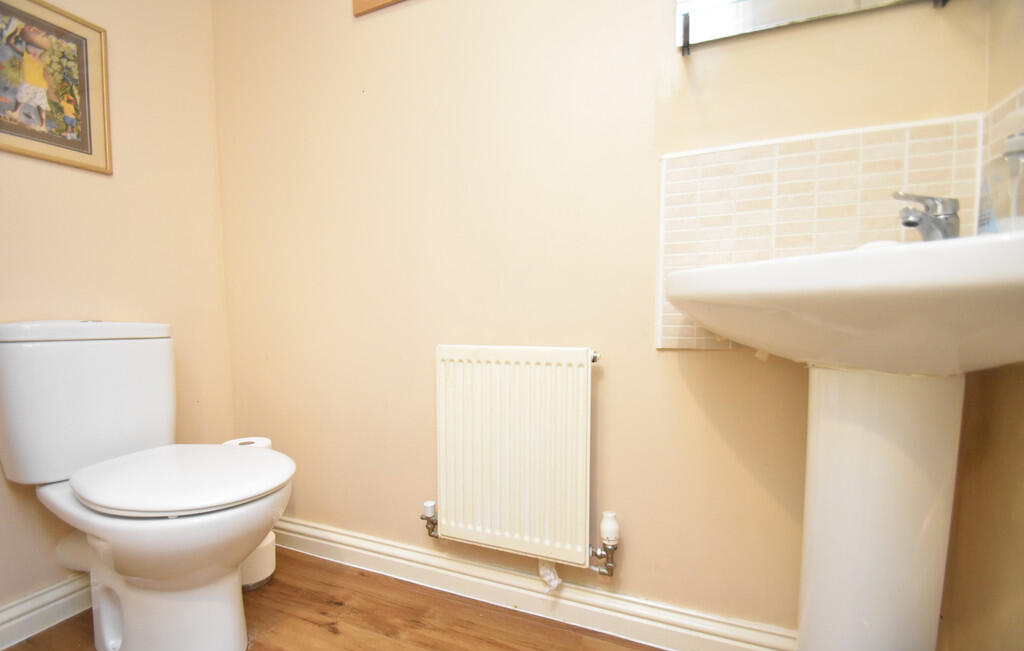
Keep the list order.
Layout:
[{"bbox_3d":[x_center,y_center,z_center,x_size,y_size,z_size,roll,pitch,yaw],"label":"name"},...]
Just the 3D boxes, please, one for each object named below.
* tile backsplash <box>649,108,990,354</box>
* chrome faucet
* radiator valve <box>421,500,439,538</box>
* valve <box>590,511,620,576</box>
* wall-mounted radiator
[{"bbox_3d":[0.576,-0.157,0.849,0.536,0.427,0.014,0,3,21],"label":"tile backsplash"},{"bbox_3d":[0.662,-0.149,0.684,0.158,0.107,0.048,-2,3,-24],"label":"chrome faucet"},{"bbox_3d":[-0.216,0.518,1.138,0.059,0.099,0.040,0,3,21],"label":"radiator valve"},{"bbox_3d":[0.212,0.496,0.970,0.063,0.146,0.052,0,3,21],"label":"valve"},{"bbox_3d":[0.007,0.295,1.042,0.382,0.500,0.065,0,3,21],"label":"wall-mounted radiator"}]

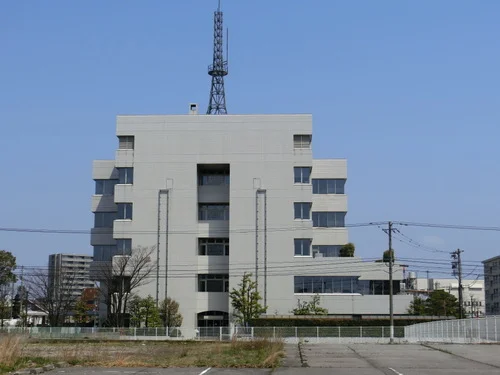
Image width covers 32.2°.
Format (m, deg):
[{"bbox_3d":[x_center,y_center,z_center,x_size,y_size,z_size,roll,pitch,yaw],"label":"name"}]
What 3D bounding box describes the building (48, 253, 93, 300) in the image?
[{"bbox_3d":[-94.917,56.890,459.204,19.000,40.602,17.000,7,-11,-33],"label":"building"}]

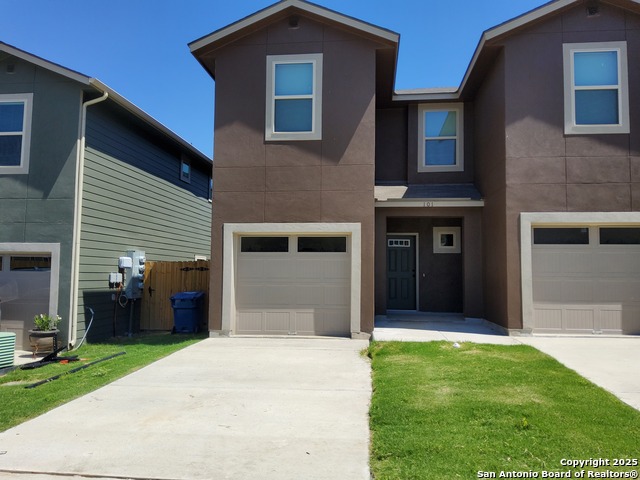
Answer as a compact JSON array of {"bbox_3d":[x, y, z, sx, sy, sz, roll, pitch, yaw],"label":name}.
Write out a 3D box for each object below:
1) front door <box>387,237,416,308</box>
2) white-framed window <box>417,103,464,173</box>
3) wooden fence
[{"bbox_3d":[2.134,0.880,12.962,0.900,2.020,0.060,0,-4,7],"label":"front door"},{"bbox_3d":[3.147,-2.657,12.475,1.170,1.800,0.110,0,-4,7],"label":"white-framed window"},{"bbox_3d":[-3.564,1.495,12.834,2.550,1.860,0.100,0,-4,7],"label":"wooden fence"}]

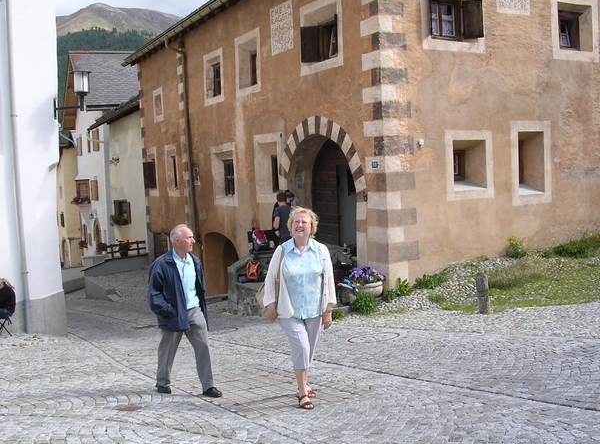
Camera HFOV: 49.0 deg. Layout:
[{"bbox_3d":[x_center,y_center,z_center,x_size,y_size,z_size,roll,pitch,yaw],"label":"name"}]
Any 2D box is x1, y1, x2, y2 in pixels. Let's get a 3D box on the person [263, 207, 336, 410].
[{"bbox_3d":[0.000,0.706,5.500,0.600,1.630,0.440,-3,4,-3],"label":"person"}]

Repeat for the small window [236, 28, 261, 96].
[{"bbox_3d":[-1.115,-3.672,15.362,0.270,1.394,1.326,-5,5,-29],"label":"small window"}]

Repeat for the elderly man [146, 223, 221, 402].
[{"bbox_3d":[-1.121,0.848,6.420,0.580,1.640,0.520,2,6,44],"label":"elderly man"}]

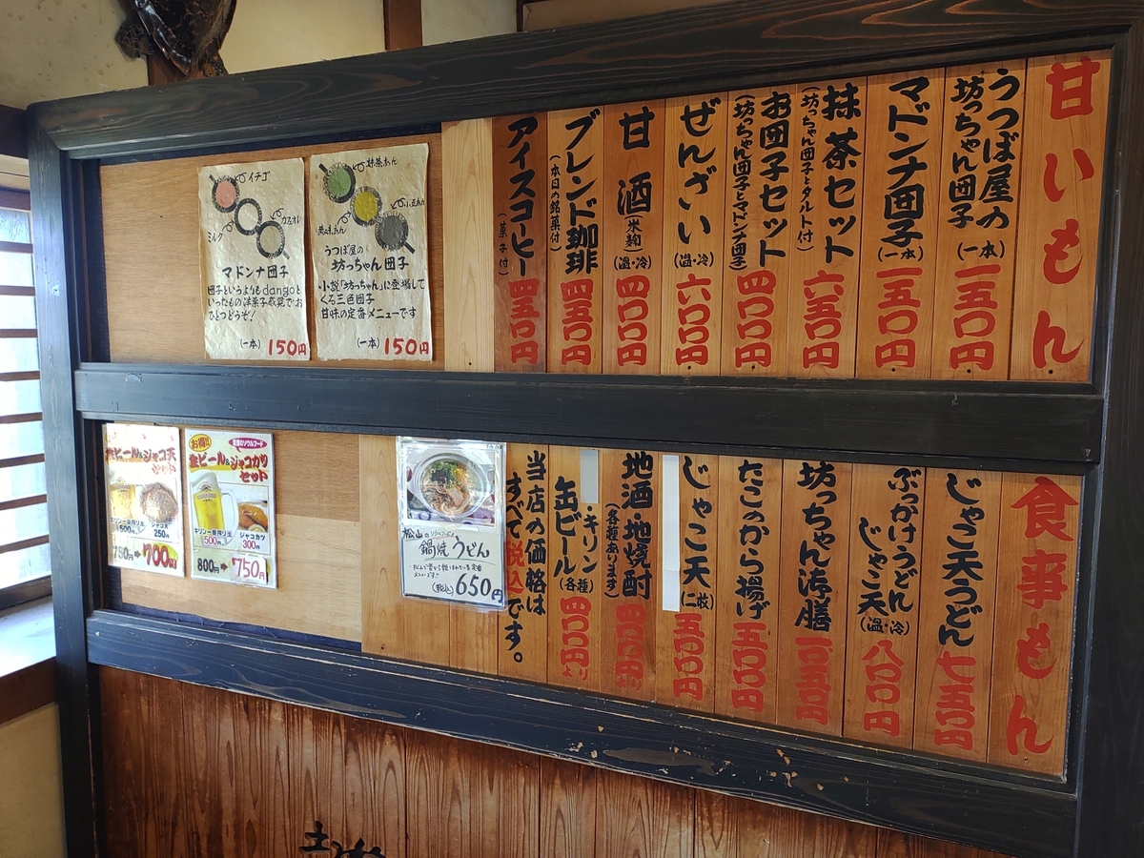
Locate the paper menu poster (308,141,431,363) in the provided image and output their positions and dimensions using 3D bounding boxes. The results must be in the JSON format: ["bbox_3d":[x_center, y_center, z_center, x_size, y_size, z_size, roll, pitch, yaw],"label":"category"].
[{"bbox_3d":[-0.348,-0.301,1.554,0.246,0.360,0.010,3,6,24],"label":"paper menu poster"}]

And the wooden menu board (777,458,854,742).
[{"bbox_3d":[0.352,0.243,1.296,0.097,0.398,0.015,3,6,24],"label":"wooden menu board"}]

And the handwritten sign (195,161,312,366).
[{"bbox_3d":[-0.586,-0.304,1.631,0.249,0.356,0.006,3,6,24],"label":"handwritten sign"}]

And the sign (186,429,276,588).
[{"bbox_3d":[-0.654,0.151,1.706,0.220,0.296,0.006,3,6,24],"label":"sign"}]

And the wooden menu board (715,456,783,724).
[{"bbox_3d":[0.264,0.239,1.335,0.096,0.398,0.015,3,6,24],"label":"wooden menu board"}]

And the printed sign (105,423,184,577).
[{"bbox_3d":[-0.869,0.142,1.803,0.214,0.300,0.006,3,6,24],"label":"printed sign"}]

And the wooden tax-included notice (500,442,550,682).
[{"bbox_3d":[-0.078,0.223,1.487,0.093,0.398,0.015,3,6,24],"label":"wooden tax-included notice"}]

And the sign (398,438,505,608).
[{"bbox_3d":[-0.204,0.155,1.504,0.210,0.287,0.006,3,6,24],"label":"sign"}]

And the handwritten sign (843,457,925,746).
[{"bbox_3d":[0.440,0.248,1.258,0.095,0.398,0.015,3,6,24],"label":"handwritten sign"}]

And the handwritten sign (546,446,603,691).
[{"bbox_3d":[0.007,0.227,1.449,0.094,0.398,0.015,3,6,24],"label":"handwritten sign"}]

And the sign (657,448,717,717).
[{"bbox_3d":[0.176,0.230,1.350,0.094,0.399,0.013,3,6,24],"label":"sign"}]

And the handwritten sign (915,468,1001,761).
[{"bbox_3d":[0.516,0.247,1.197,0.092,0.401,0.013,3,6,24],"label":"handwritten sign"}]

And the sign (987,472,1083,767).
[{"bbox_3d":[0.612,0.256,1.182,0.093,0.398,0.015,3,6,24],"label":"sign"}]

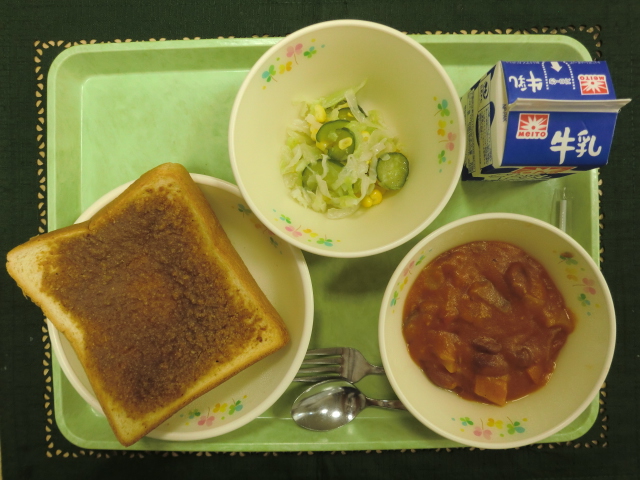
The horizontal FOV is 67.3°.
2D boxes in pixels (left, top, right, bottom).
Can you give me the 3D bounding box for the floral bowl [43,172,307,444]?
[{"bbox_3d":[-0.086,0.042,0.317,0.166,0.035,0.166,0,91,1],"label":"floral bowl"}]

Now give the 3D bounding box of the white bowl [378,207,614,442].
[{"bbox_3d":[0.100,0.051,0.302,0.134,0.061,0.134,0,91,1],"label":"white bowl"}]

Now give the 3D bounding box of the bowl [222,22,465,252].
[{"bbox_3d":[0.015,-0.058,0.302,0.134,0.060,0.134,0,91,1],"label":"bowl"}]

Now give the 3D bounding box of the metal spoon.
[{"bbox_3d":[0.065,0.116,0.325,0.168,0.020,0.035,2,91,1],"label":"metal spoon"}]

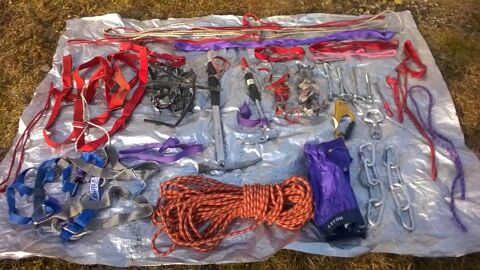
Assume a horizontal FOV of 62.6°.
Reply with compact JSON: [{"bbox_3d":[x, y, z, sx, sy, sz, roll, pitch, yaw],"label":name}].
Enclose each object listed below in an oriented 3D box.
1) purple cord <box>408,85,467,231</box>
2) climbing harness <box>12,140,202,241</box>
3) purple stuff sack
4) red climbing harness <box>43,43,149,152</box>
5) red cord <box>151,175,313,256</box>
[{"bbox_3d":[0.852,0.055,1.650,0.115,0.018,0.730,0,53,0],"label":"purple cord"},{"bbox_3d":[-0.525,0.187,1.524,0.700,0.060,0.400,-6,53,-5],"label":"climbing harness"},{"bbox_3d":[0.360,0.191,1.512,0.180,0.075,0.425,0,53,0],"label":"purple stuff sack"},{"bbox_3d":[-0.658,-0.204,1.826,0.450,0.050,0.670,-6,53,-4],"label":"red climbing harness"},{"bbox_3d":[-0.026,0.279,1.430,0.560,0.100,0.290,-3,53,-2],"label":"red cord"}]

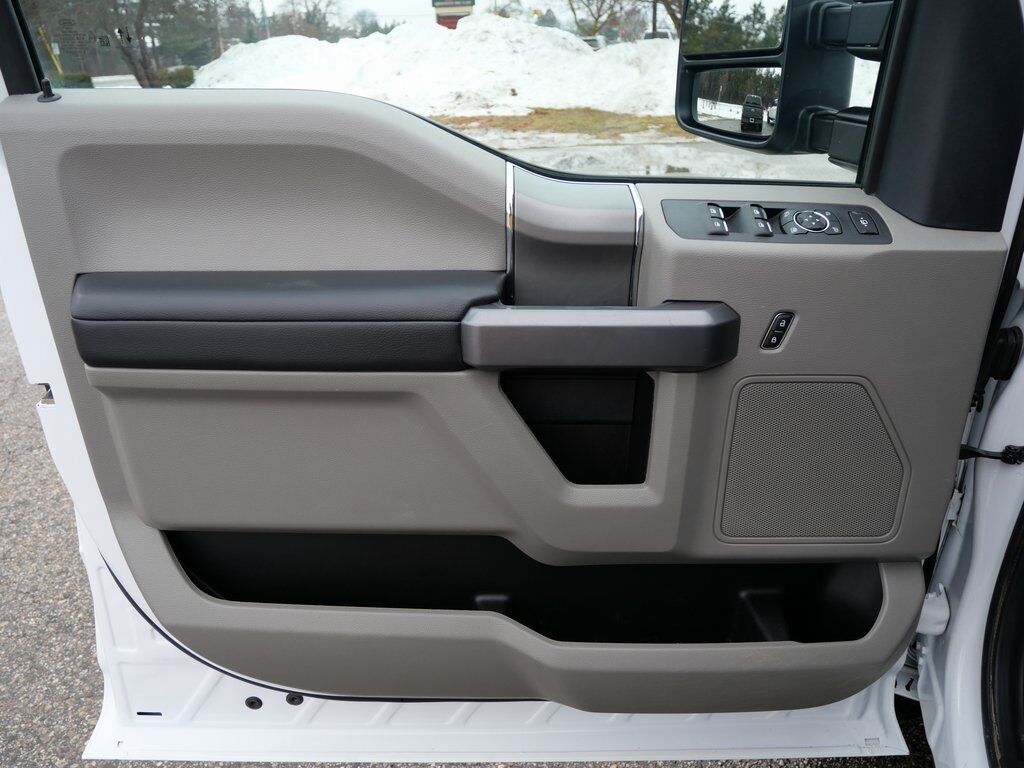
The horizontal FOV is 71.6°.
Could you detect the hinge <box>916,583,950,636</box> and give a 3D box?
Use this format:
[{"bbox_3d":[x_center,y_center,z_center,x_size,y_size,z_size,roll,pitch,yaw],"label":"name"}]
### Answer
[{"bbox_3d":[0.557,0.301,0.959,0.055,0.078,0.055,0,24,0],"label":"hinge"}]

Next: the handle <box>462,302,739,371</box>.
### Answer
[{"bbox_3d":[0.080,-0.050,0.672,0.253,0.050,0.065,0,24,0],"label":"handle"}]

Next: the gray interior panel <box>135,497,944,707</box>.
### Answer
[{"bbox_3d":[0.015,0.278,0.860,0.956,0.295,0.095,0,24,0],"label":"gray interior panel"}]

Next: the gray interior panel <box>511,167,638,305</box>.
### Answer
[{"bbox_3d":[0.060,-0.145,0.714,0.125,0.132,0.070,0,24,0],"label":"gray interior panel"}]

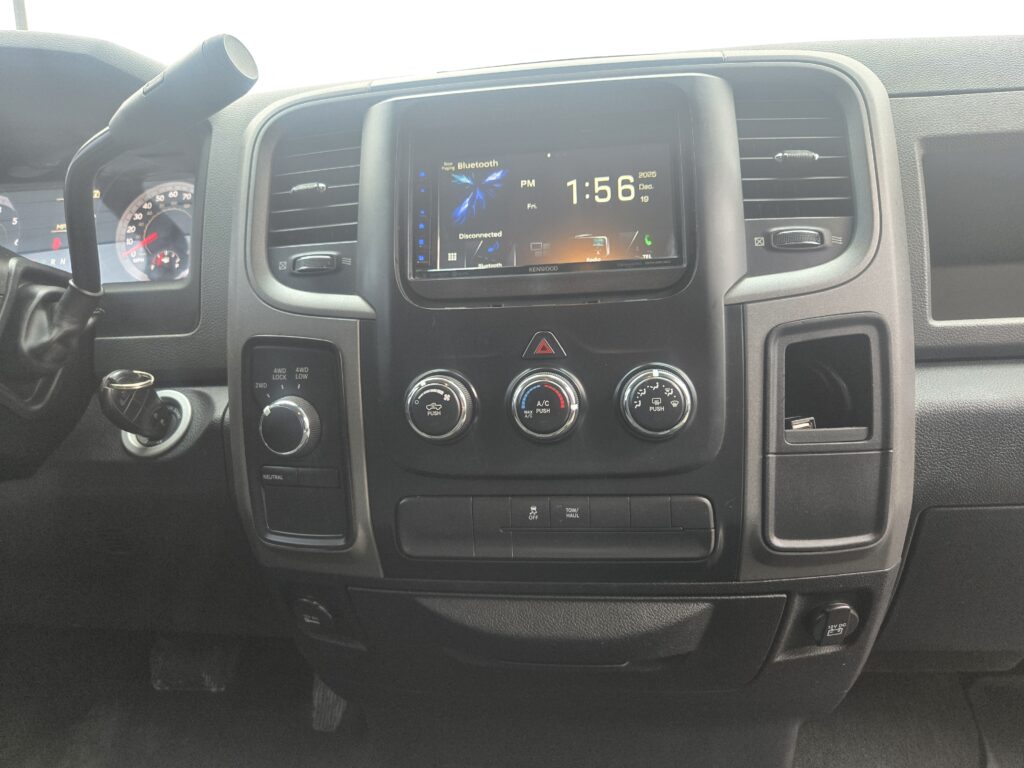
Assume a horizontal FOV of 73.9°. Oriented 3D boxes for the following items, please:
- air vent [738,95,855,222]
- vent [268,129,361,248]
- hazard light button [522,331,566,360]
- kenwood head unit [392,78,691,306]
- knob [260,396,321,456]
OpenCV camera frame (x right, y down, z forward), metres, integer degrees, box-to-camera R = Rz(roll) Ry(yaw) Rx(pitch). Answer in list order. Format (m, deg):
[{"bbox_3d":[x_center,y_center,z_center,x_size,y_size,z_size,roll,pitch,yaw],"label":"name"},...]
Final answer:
[{"bbox_3d":[0.180,-0.144,0.440,0.067,0.082,0.028,-1,-13,8],"label":"air vent"},{"bbox_3d":[-0.137,-0.137,0.480,0.067,0.083,0.028,-1,-13,8],"label":"vent"},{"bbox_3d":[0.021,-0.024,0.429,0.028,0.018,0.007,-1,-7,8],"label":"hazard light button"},{"bbox_3d":[0.023,-0.128,0.449,0.188,0.136,0.030,-1,-12,8],"label":"kenwood head unit"},{"bbox_3d":[-0.146,0.028,0.447,0.038,0.038,0.020,-1,-2,12],"label":"knob"}]

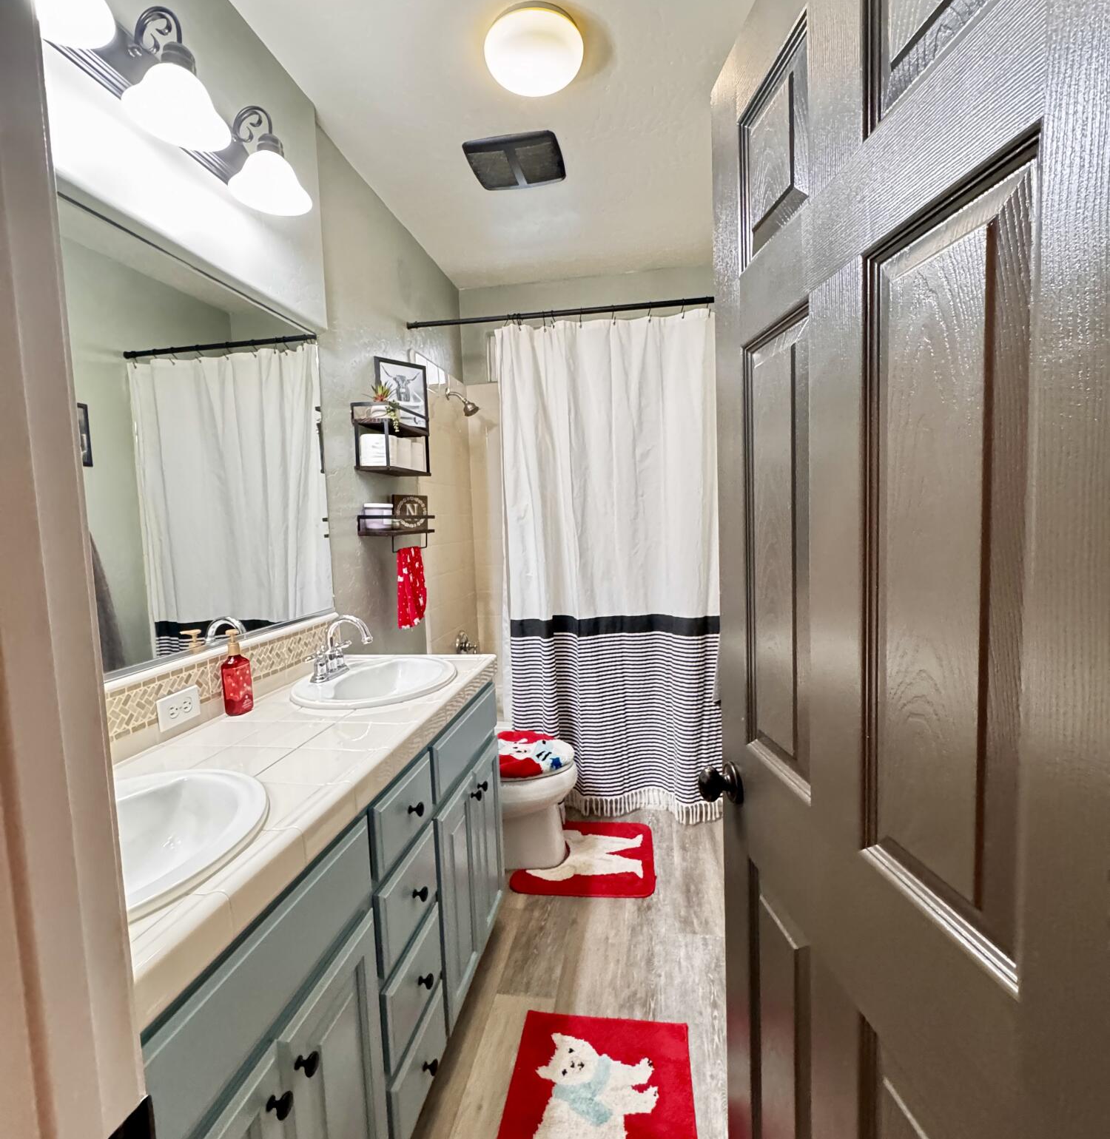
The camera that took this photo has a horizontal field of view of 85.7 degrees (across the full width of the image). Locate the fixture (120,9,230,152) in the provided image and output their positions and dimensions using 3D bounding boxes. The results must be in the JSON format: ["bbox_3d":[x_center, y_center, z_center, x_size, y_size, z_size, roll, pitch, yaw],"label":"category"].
[{"bbox_3d":[-0.770,-1.015,1.203,0.205,0.225,0.190,-2,5,9],"label":"fixture"}]

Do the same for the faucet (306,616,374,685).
[{"bbox_3d":[-0.607,0.223,1.747,0.175,0.180,0.230,-1,5,9],"label":"faucet"}]

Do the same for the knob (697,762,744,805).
[{"bbox_3d":[0.267,0.353,0.986,0.066,0.066,0.066,-2,4,-4],"label":"knob"}]

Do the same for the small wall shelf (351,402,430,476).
[{"bbox_3d":[-0.636,-0.502,2.378,0.140,0.245,0.420,-2,5,9],"label":"small wall shelf"}]

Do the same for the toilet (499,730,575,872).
[{"bbox_3d":[-0.274,0.819,2.494,0.735,0.730,0.420,-2,5,9],"label":"toilet"}]

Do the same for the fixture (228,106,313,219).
[{"bbox_3d":[-0.723,-1.046,1.500,0.205,0.225,0.190,-2,5,9],"label":"fixture"}]

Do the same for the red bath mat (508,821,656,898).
[{"bbox_3d":[0.132,1.166,2.452,0.555,0.016,0.530,-1,5,9],"label":"red bath mat"}]

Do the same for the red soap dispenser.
[{"bbox_3d":[-0.787,0.254,1.479,0.044,0.208,0.062,-1,5,9],"label":"red soap dispenser"}]

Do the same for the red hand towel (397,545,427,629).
[{"bbox_3d":[-0.572,0.063,2.411,0.055,0.315,0.240,-2,5,9],"label":"red hand towel"}]

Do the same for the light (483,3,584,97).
[{"bbox_3d":[-0.059,-1.463,1.714,0.284,0.100,0.284,-2,4,0],"label":"light"}]

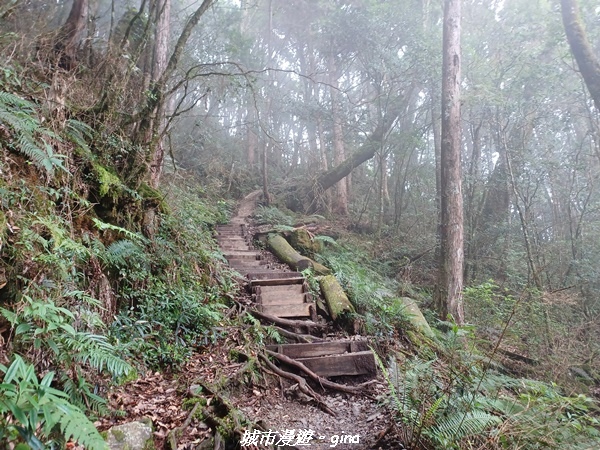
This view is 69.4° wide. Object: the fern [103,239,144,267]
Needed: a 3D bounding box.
[{"bbox_3d":[-1.701,0.267,4.200,0.376,0.266,0.340,0,-1,0],"label":"fern"}]

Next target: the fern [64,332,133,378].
[{"bbox_3d":[-1.511,0.979,3.250,0.495,0.338,0.400,0,-1,0],"label":"fern"}]

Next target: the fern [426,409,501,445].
[{"bbox_3d":[1.151,1.418,3.050,0.505,0.248,0.420,0,-1,0],"label":"fern"}]

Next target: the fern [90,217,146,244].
[{"bbox_3d":[-1.698,0.052,4.100,0.514,0.260,0.380,0,-1,0],"label":"fern"}]

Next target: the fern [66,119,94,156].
[{"bbox_3d":[-2.249,-0.899,4.400,0.276,0.358,0.300,0,-1,0],"label":"fern"}]

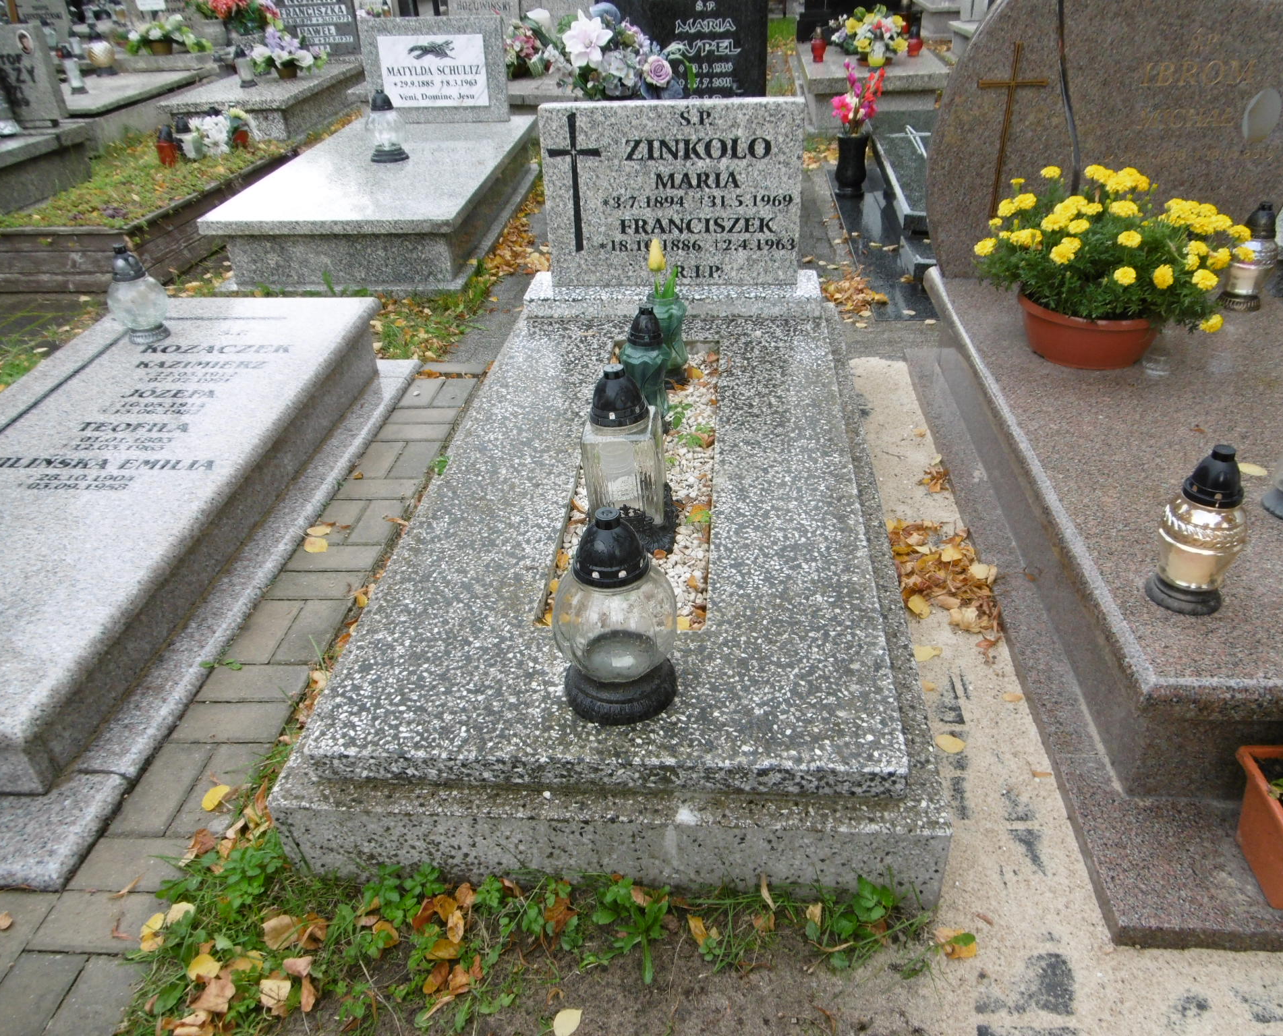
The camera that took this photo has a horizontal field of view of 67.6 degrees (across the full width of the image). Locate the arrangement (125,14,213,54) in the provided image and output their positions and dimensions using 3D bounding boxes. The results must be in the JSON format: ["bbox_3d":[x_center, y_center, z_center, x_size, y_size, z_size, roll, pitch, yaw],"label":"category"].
[{"bbox_3d":[-3.559,-3.651,7.222,0.600,0.261,0.360,1,33,5],"label":"arrangement"}]

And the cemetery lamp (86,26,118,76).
[{"bbox_3d":[-4.009,-3.479,7.116,0.200,0.312,0.200,1,33,5],"label":"cemetery lamp"}]

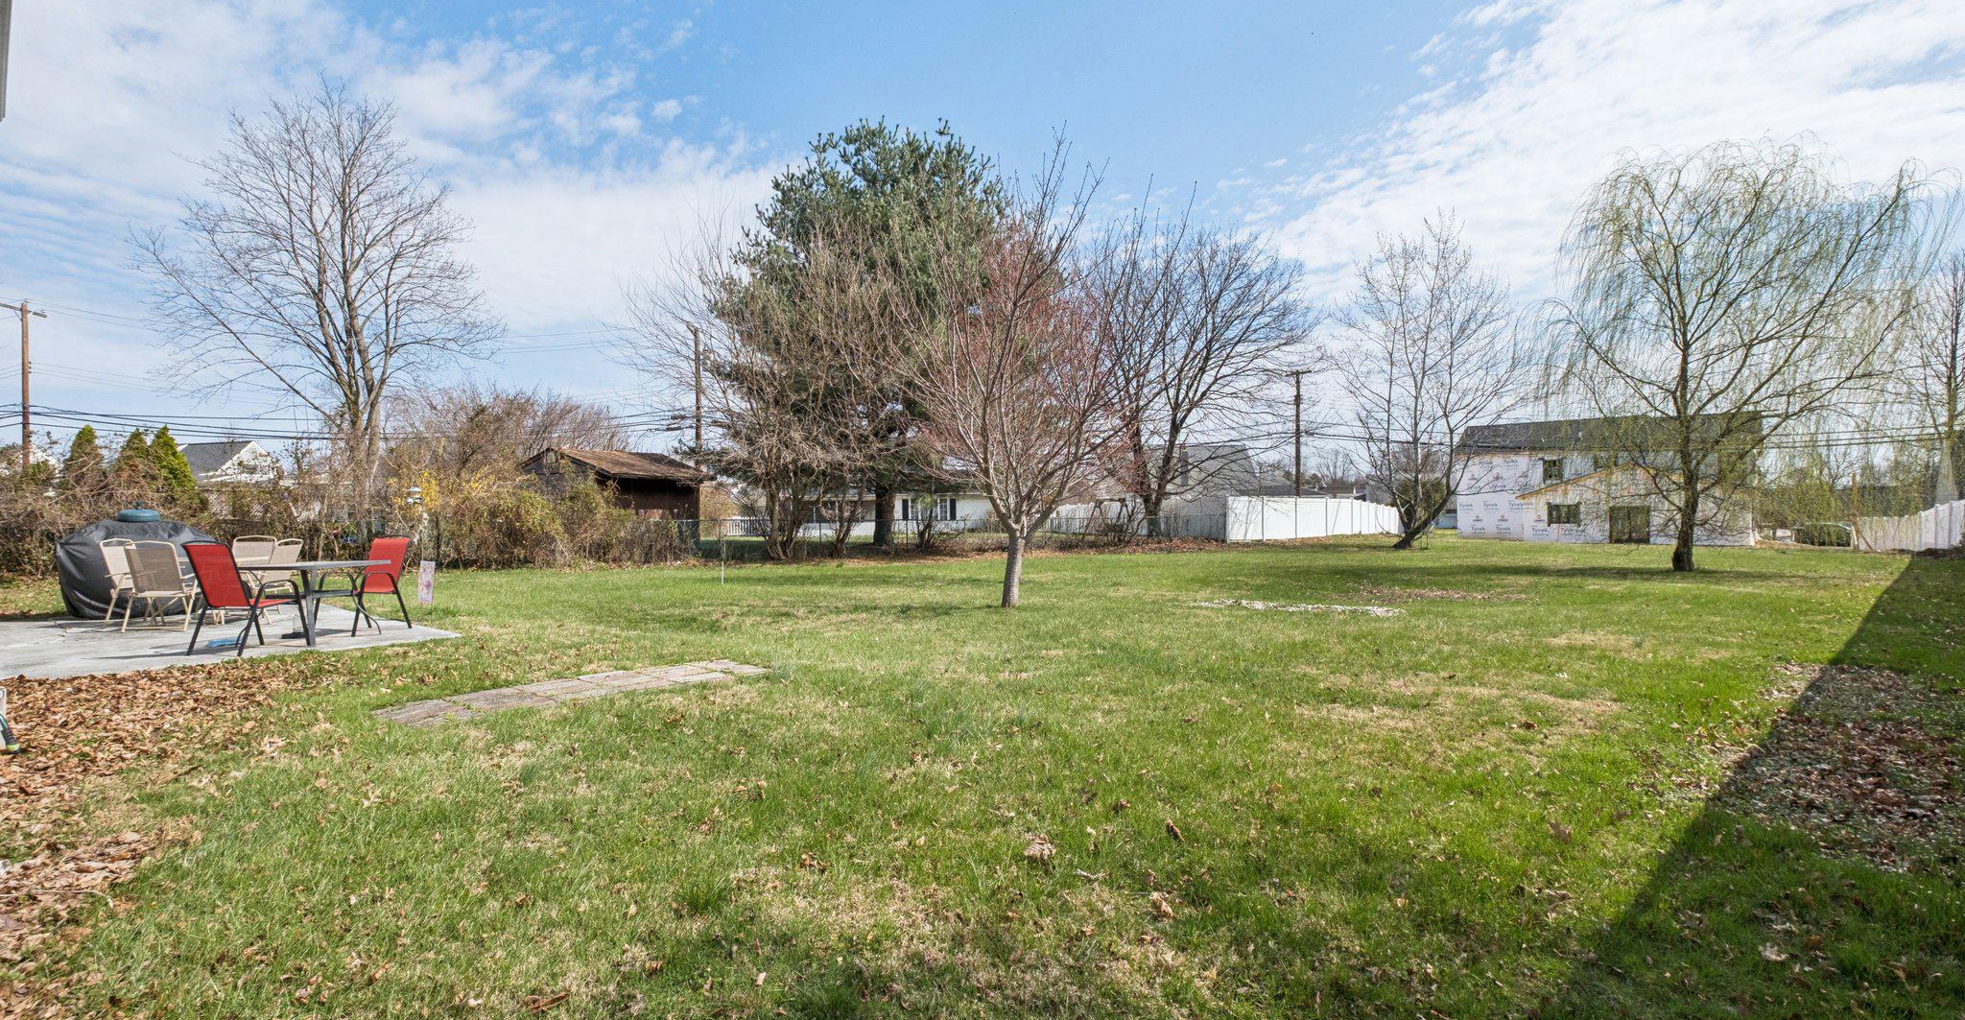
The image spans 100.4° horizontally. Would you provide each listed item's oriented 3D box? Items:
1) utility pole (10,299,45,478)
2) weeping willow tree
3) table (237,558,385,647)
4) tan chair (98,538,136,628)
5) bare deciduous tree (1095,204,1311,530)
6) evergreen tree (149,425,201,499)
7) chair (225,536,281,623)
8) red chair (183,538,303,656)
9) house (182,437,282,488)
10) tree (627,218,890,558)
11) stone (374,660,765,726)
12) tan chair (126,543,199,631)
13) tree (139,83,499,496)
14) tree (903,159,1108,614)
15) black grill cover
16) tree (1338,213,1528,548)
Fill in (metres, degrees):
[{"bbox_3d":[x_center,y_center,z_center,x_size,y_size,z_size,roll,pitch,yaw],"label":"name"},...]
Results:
[{"bbox_3d":[-46.700,-4.500,40.000,0.350,11.500,2.300,0,0,-18],"label":"utility pole"},{"bbox_3d":[15.850,-3.250,17.450,6.200,9.150,6.200,0,0,42],"label":"weeping willow tree"},{"bbox_3d":[-6.300,0.860,7.680,1.200,0.720,1.200,0,0,0],"label":"table"},{"bbox_3d":[-9.010,0.760,8.920,0.600,0.920,0.550,0,0,-17],"label":"tan chair"},{"bbox_3d":[8.800,-5.600,33.000,8.500,13.300,8.500,0,0,0],"label":"bare deciduous tree"},{"bbox_3d":[-19.200,-0.370,19.500,1.100,3.350,1.100,0,0,-45],"label":"evergreen tree"},{"bbox_3d":[-8.360,0.765,9.170,0.550,0.890,0.620,0,0,-9],"label":"chair"},{"bbox_3d":[-6.290,0.745,7.060,0.560,0.930,0.660,0,0,14],"label":"red chair"},{"bbox_3d":[-64.800,-2.200,69.200,8.800,7.000,6.800,0,0,16],"label":"house"},{"bbox_3d":[-6.500,-3.500,24.000,7.600,9.900,7.000,0,0,0],"label":"tree"},{"bbox_3d":[-2.720,1.275,5.780,2.420,0.050,0.630,0,0,-45],"label":"stone"},{"bbox_3d":[-8.310,0.765,8.380,0.550,0.890,0.600,0,0,-24],"label":"tan chair"},{"bbox_3d":[-18.900,-5.600,24.000,8.500,13.800,8.500,0,0,0],"label":"tree"},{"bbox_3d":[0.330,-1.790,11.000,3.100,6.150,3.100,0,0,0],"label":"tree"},{"bbox_3d":[-9.850,0.660,9.580,0.720,1.100,1.320,0,0,45],"label":"black grill cover"},{"bbox_3d":[15.850,-4.650,29.000,5.900,12.000,5.900,0,0,29],"label":"tree"}]

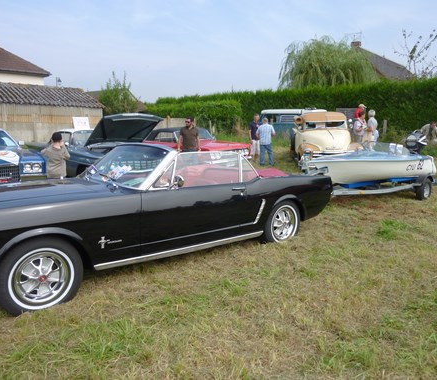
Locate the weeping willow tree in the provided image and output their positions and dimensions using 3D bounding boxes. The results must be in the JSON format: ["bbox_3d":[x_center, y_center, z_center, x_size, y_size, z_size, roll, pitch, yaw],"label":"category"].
[{"bbox_3d":[8.229,-7.550,27.639,7.900,8.725,7.900,0,9,0],"label":"weeping willow tree"}]

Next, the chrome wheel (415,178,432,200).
[{"bbox_3d":[4.273,-0.004,7.620,0.490,0.490,0.160,-8,12,-41],"label":"chrome wheel"}]

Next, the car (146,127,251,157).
[{"bbox_3d":[-1.290,-1.473,13.270,1.950,1.340,5.200,-8,13,-41],"label":"car"}]

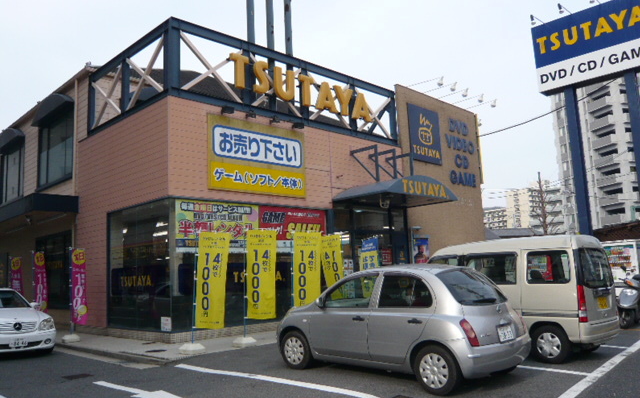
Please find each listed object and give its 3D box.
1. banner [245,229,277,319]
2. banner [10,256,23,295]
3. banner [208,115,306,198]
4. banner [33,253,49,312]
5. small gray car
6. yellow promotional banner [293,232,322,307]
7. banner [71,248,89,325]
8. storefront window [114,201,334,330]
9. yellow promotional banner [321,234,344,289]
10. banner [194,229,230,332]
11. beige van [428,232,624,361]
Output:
[{"bbox_3d":[-1.231,1.550,10.833,0.600,1.800,0.050,1,-8,-25],"label":"banner"},{"bbox_3d":[-8.744,2.546,14.930,0.600,1.800,0.050,-7,-9,28],"label":"banner"},{"bbox_3d":[-1.427,-1.002,12.768,3.000,1.780,0.120,5,-11,-45],"label":"banner"},{"bbox_3d":[-7.428,2.316,13.809,0.600,1.800,0.050,-7,-9,28],"label":"banner"},{"bbox_3d":[0.983,1.711,7.504,1.660,1.525,3.700,5,-10,-44],"label":"small gray car"},{"bbox_3d":[-0.288,1.649,11.837,0.600,1.800,0.050,1,-8,-25],"label":"yellow promotional banner"},{"bbox_3d":[-5.890,2.116,12.690,0.600,1.800,0.050,-7,-9,28],"label":"banner"},{"bbox_3d":[-2.507,1.689,13.414,4.750,2.800,3.050,5,-11,-45],"label":"storefront window"},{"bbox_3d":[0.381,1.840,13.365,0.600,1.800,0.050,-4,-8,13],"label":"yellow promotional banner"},{"bbox_3d":[-2.050,1.535,9.967,0.600,1.800,0.050,1,-8,-25],"label":"banner"},{"bbox_3d":[2.907,1.630,8.734,1.475,1.850,3.400,5,-10,-44],"label":"beige van"}]

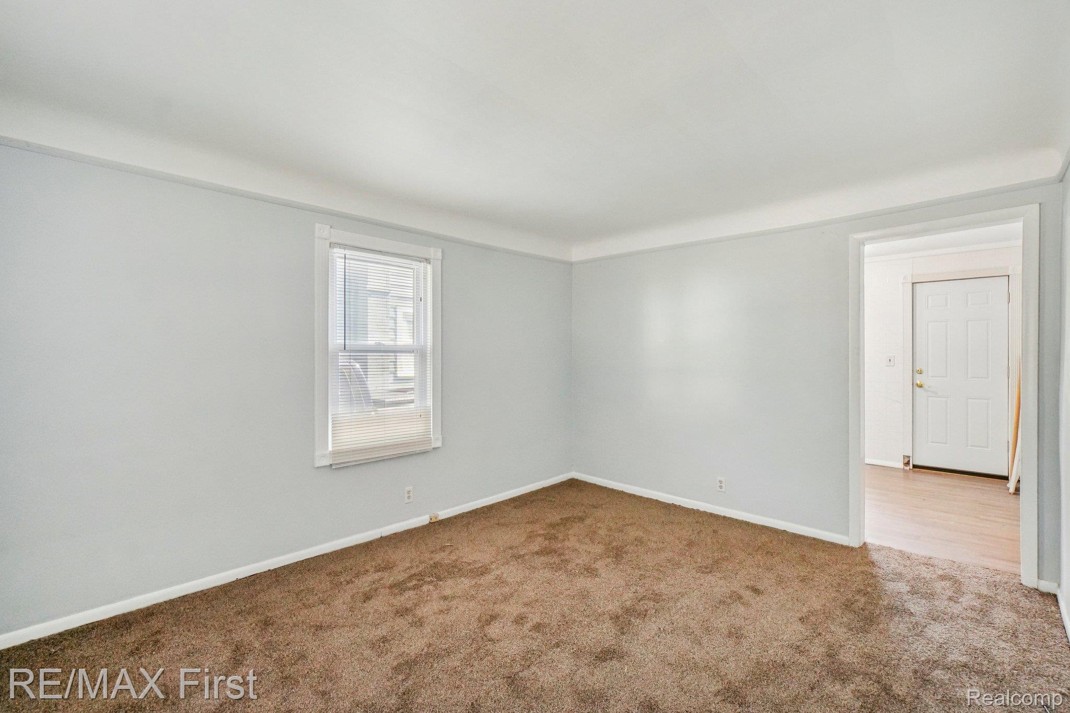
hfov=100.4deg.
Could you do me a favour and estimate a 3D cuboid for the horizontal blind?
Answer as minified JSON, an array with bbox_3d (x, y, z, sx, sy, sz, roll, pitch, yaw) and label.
[{"bbox_3d":[-1.077,-0.004,3.206,0.767,1.486,0.045,0,0,-45],"label":"horizontal blind"}]

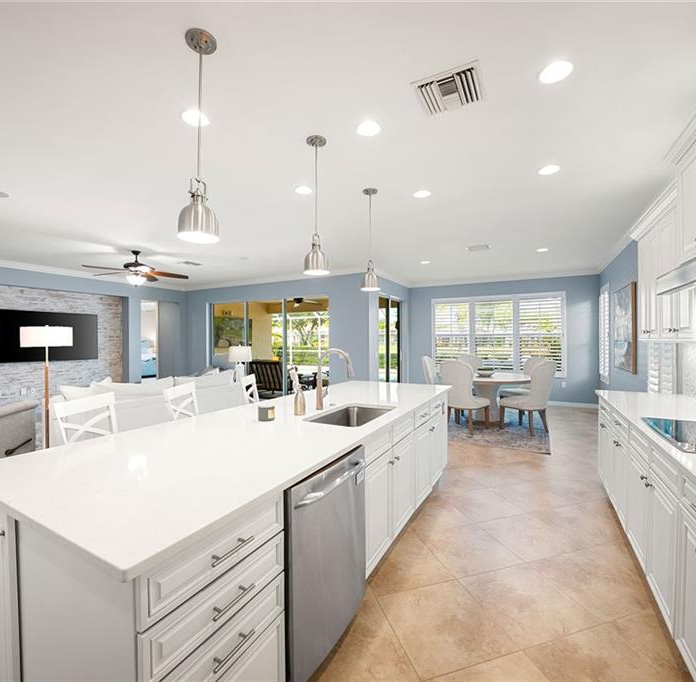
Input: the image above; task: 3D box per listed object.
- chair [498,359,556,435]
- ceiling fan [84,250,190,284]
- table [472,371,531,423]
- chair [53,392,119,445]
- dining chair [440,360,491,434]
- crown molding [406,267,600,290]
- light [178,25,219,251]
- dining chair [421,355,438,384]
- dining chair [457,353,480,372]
[{"bbox_3d":[2.776,0.843,5.250,0.520,1.090,0.640,0,0,-30],"label":"chair"},{"bbox_3d":[-3.276,-1.140,5.292,1.360,0.550,1.360,0,0,29],"label":"ceiling fan"},{"bbox_3d":[2.450,1.009,6.000,1.400,0.760,1.400,0,0,29],"label":"table"},{"bbox_3d":[-1.600,0.895,2.370,0.500,1.020,0.470,0,0,6],"label":"chair"},{"bbox_3d":[1.843,0.825,5.301,0.640,1.060,0.530,-1,0,-42],"label":"dining chair"},{"bbox_3d":[3.206,-1.391,7.557,3.880,0.140,0.120,-1,0,29],"label":"crown molding"},{"bbox_3d":[-0.696,-0.956,1.621,0.192,0.935,0.192,0,0,29],"label":"light"},{"bbox_3d":[1.809,0.830,6.345,0.640,1.050,0.530,-1,0,38],"label":"dining chair"},{"bbox_3d":[2.550,0.838,6.840,0.520,1.100,0.640,0,0,7],"label":"dining chair"}]

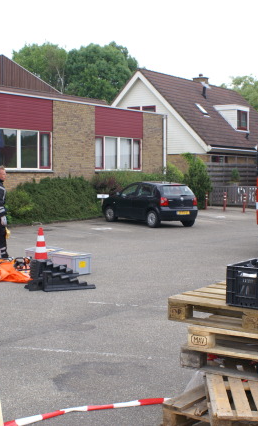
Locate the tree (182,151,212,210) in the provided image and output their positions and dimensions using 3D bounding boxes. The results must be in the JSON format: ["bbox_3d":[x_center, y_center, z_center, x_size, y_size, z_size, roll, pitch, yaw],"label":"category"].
[{"bbox_3d":[3.367,-1.592,34.566,1.500,2.750,1.500,0,3,0],"label":"tree"}]

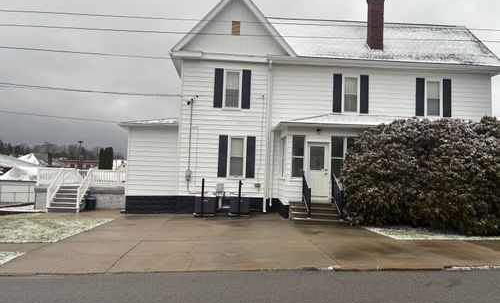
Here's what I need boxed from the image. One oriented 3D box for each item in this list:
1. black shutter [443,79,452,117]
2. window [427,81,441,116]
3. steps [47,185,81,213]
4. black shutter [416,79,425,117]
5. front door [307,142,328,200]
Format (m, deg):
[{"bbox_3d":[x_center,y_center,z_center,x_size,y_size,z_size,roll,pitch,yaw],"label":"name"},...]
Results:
[{"bbox_3d":[8.782,-2.353,16.656,0.384,1.688,0.050,2,-2,-3],"label":"black shutter"},{"bbox_3d":[8.161,-2.338,16.653,0.702,1.649,0.100,2,-2,-3],"label":"window"},{"bbox_3d":[-7.905,2.062,16.609,1.376,1.130,1.350,2,-4,-2],"label":"steps"},{"bbox_3d":[7.530,-2.418,16.603,0.382,1.712,0.050,2,-4,-2],"label":"black shutter"},{"bbox_3d":[2.549,0.718,14.001,0.815,2.130,0.100,2,-4,-2],"label":"front door"}]

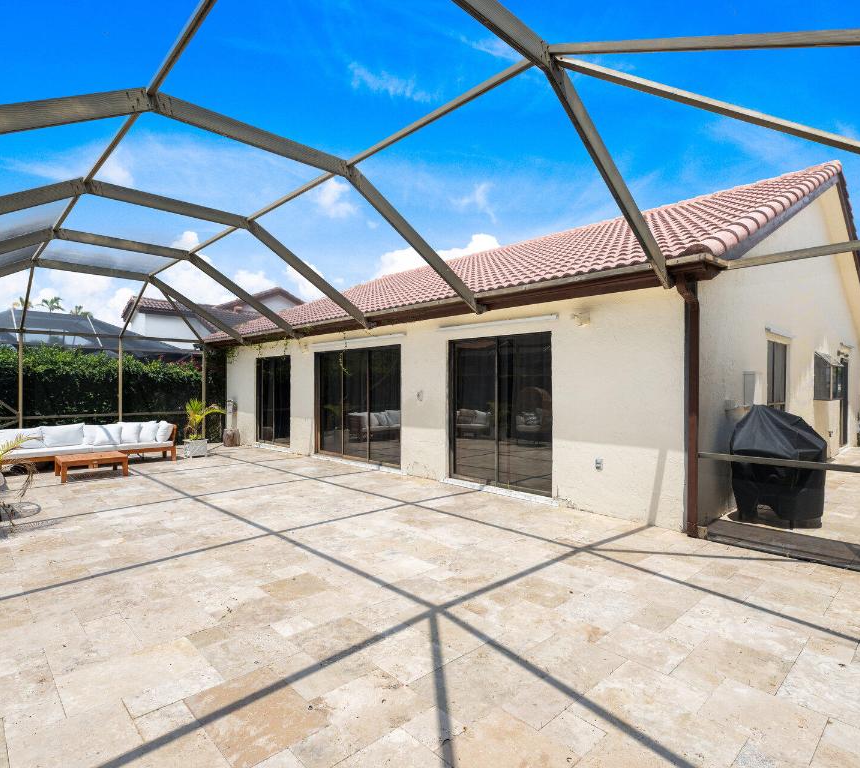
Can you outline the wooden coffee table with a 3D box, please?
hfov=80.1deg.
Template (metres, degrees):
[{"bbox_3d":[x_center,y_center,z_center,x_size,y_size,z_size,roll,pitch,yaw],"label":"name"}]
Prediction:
[{"bbox_3d":[-5.418,1.338,8.201,0.850,0.320,0.850,0,0,-43],"label":"wooden coffee table"}]

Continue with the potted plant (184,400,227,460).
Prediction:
[{"bbox_3d":[-4.762,0.910,10.743,0.780,1.200,0.700,0,0,-43],"label":"potted plant"}]

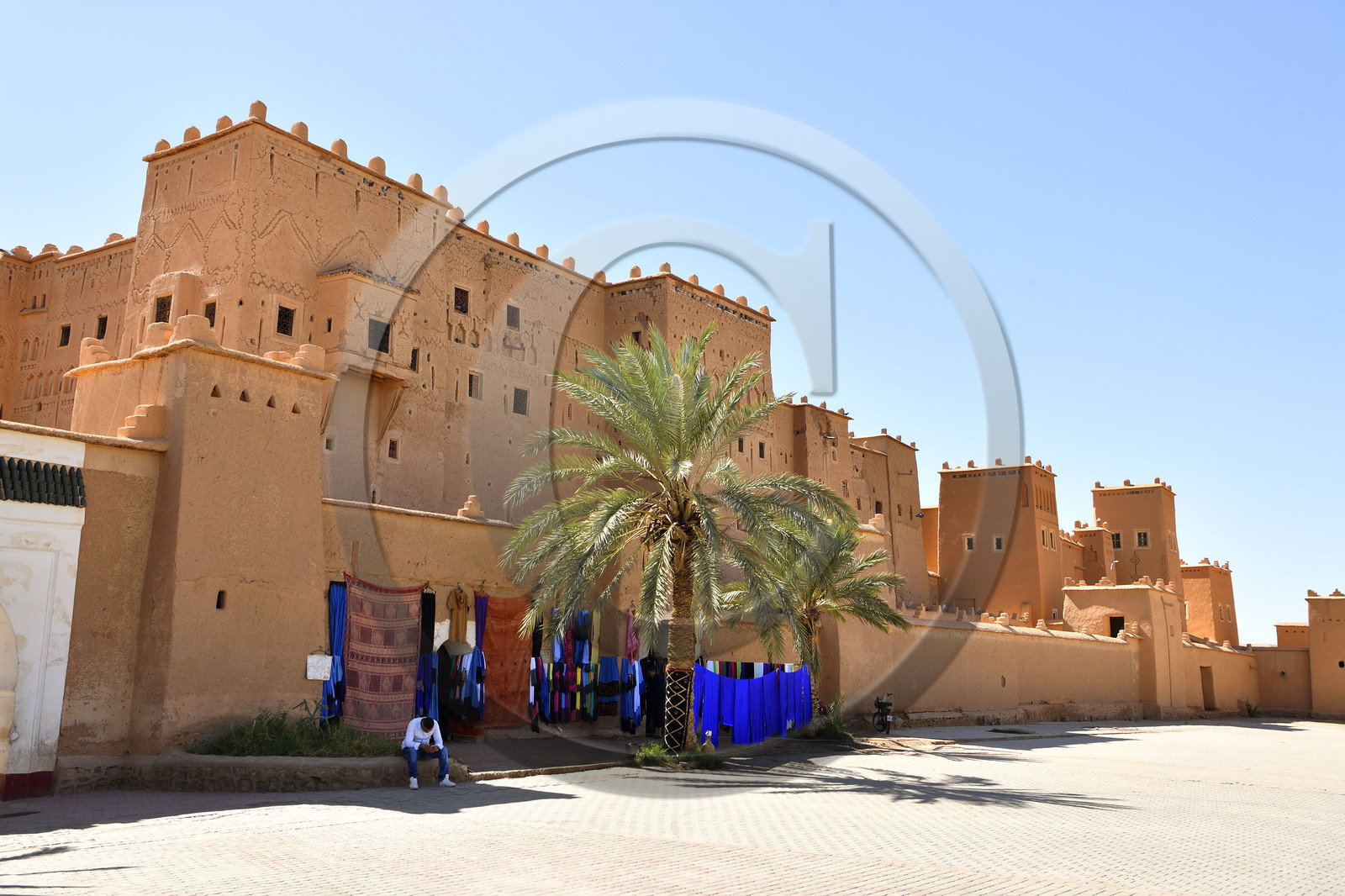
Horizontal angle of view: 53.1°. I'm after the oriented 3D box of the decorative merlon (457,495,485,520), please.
[{"bbox_3d":[-4.909,1.437,32.694,0.240,0.535,0.763,-6,-12,33],"label":"decorative merlon"}]

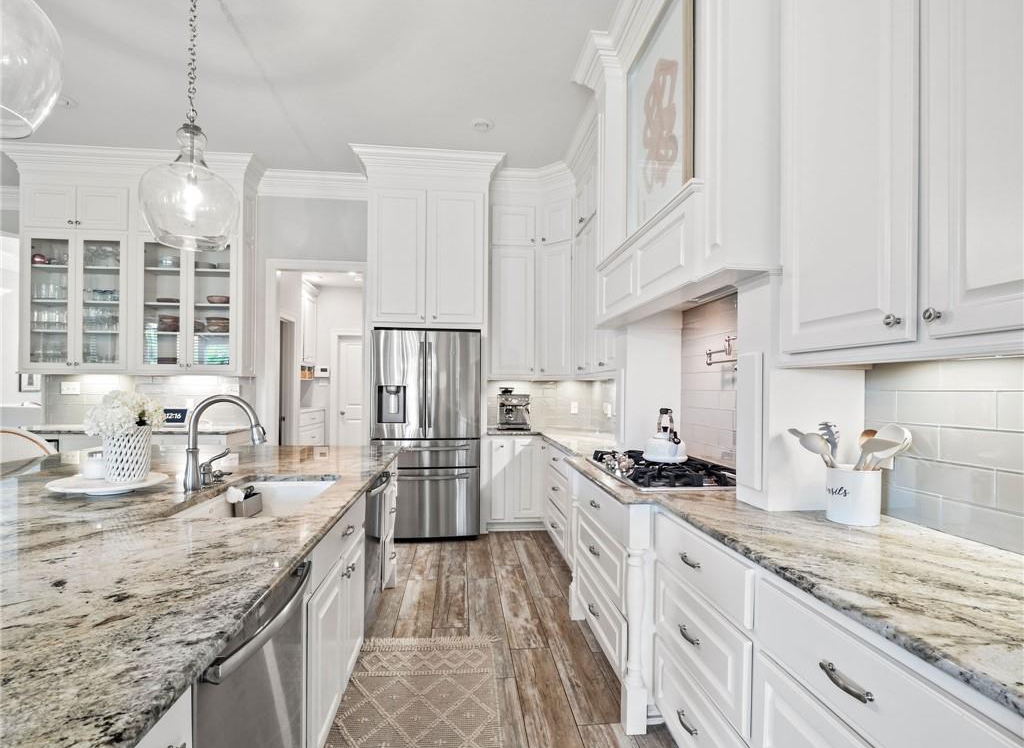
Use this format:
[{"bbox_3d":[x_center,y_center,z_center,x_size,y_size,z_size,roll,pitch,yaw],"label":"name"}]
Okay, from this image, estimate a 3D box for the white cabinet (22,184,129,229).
[{"bbox_3d":[-3.788,-1.443,4.232,0.850,0.395,0.320,0,-1,-7],"label":"white cabinet"}]

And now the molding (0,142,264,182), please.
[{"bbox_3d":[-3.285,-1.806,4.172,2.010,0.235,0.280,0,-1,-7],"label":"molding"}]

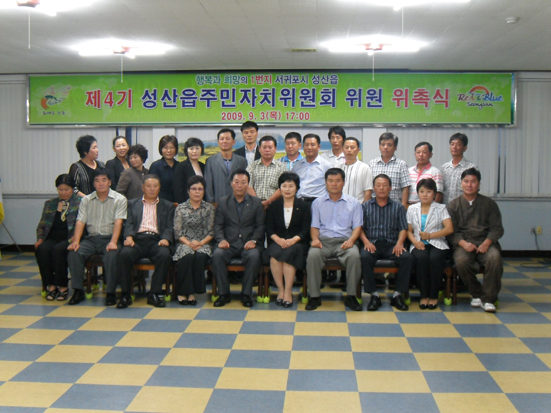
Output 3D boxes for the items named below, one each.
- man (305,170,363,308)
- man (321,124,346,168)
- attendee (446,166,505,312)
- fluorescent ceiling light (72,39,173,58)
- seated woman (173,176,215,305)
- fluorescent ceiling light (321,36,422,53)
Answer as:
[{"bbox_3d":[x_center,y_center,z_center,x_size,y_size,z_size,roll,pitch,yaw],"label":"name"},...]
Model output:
[{"bbox_3d":[0.575,0.292,7.195,0.560,1.323,0.760,1,5,5],"label":"man"},{"bbox_3d":[0.703,-0.038,8.396,0.470,1.771,0.300,0,5,2],"label":"man"},{"bbox_3d":[1.957,0.298,7.142,0.580,1.329,0.760,1,5,12],"label":"attendee"},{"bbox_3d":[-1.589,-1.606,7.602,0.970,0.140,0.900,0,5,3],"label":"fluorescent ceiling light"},{"bbox_3d":[-0.801,0.307,7.280,0.430,1.235,0.650,0,5,-5],"label":"seated woman"},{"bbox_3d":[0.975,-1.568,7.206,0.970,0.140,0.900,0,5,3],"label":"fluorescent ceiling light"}]

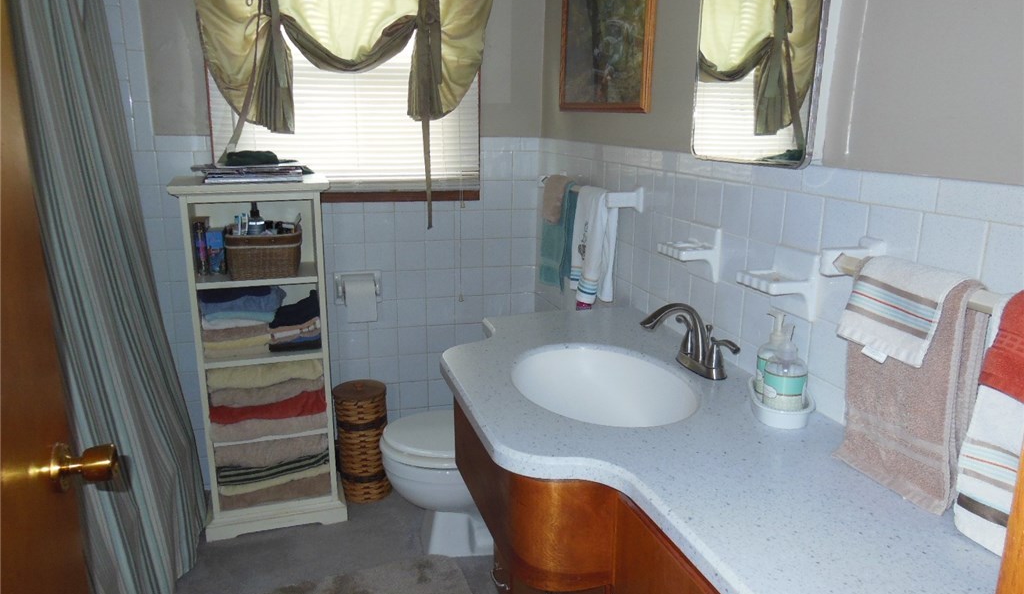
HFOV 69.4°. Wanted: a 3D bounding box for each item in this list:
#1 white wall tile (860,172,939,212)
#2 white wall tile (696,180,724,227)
[{"bbox_3d":[0.600,-0.164,1.143,0.010,0.049,0.152,-3,14,-16],"label":"white wall tile"},{"bbox_3d":[0.448,-0.212,1.671,0.009,0.108,0.108,-3,14,-16],"label":"white wall tile"}]

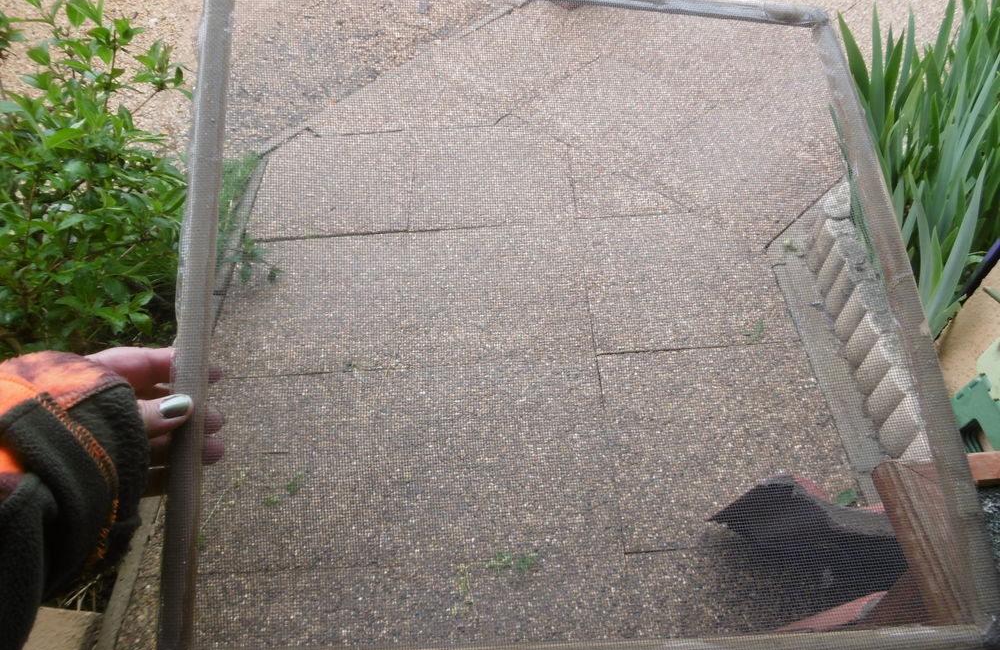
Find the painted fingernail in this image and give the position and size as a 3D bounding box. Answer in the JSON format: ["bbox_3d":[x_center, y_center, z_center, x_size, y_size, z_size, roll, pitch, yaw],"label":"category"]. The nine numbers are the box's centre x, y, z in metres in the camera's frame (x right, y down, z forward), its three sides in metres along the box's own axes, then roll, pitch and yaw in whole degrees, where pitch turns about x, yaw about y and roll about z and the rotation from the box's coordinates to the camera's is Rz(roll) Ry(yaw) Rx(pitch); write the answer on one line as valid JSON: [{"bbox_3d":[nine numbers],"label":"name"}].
[{"bbox_3d":[-0.159,0.040,0.340,0.015,0.004,0.013,-11,65,3],"label":"painted fingernail"}]

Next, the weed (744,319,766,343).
[{"bbox_3d":[0.622,0.015,1.693,0.048,0.040,0.047,-6,51,0],"label":"weed"}]

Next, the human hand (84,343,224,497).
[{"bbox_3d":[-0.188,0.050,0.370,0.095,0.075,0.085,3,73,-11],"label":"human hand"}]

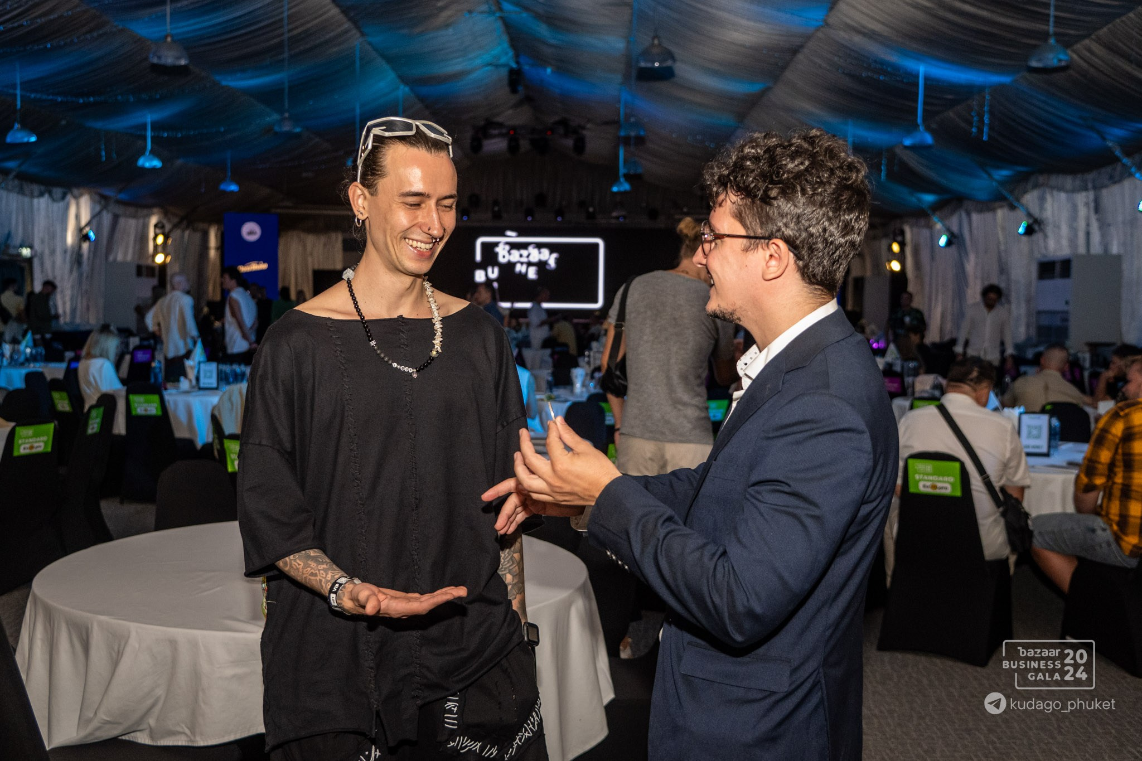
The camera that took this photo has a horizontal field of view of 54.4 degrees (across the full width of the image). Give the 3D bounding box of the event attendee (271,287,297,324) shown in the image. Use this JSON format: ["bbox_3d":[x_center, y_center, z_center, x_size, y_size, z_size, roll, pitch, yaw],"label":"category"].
[{"bbox_3d":[-4.137,-0.456,16.054,0.480,1.820,0.320,1,3,-6],"label":"event attendee"}]

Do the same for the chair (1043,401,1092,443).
[{"bbox_3d":[3.103,0.611,7.117,0.460,0.920,0.540,4,6,38],"label":"chair"}]

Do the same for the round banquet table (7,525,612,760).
[{"bbox_3d":[-0.715,0.899,3.248,1.600,0.760,1.600,1,3,0],"label":"round banquet table"}]

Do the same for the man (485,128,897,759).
[{"bbox_3d":[0.169,0.536,1.547,0.550,1.760,0.520,2,4,15],"label":"man"}]

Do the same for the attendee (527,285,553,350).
[{"bbox_3d":[-0.444,-0.349,15.055,0.420,1.850,0.420,1,3,3],"label":"attendee"}]

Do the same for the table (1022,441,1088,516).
[{"bbox_3d":[2.807,0.661,6.271,1.580,0.500,1.580,1,4,0],"label":"table"}]

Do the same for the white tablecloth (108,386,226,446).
[{"bbox_3d":[-3.507,0.291,9.993,1.580,0.500,1.580,1,4,0],"label":"white tablecloth"}]

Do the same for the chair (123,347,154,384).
[{"bbox_3d":[-4.841,0.060,12.456,0.460,0.920,0.540,-3,6,-36],"label":"chair"}]

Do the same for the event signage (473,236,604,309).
[{"bbox_3d":[-0.796,-2.675,27.500,3.230,1.820,0.120,1,5,0],"label":"event signage"}]

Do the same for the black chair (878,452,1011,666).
[{"bbox_3d":[1.759,0.765,5.127,0.470,0.915,0.560,3,4,30],"label":"black chair"}]

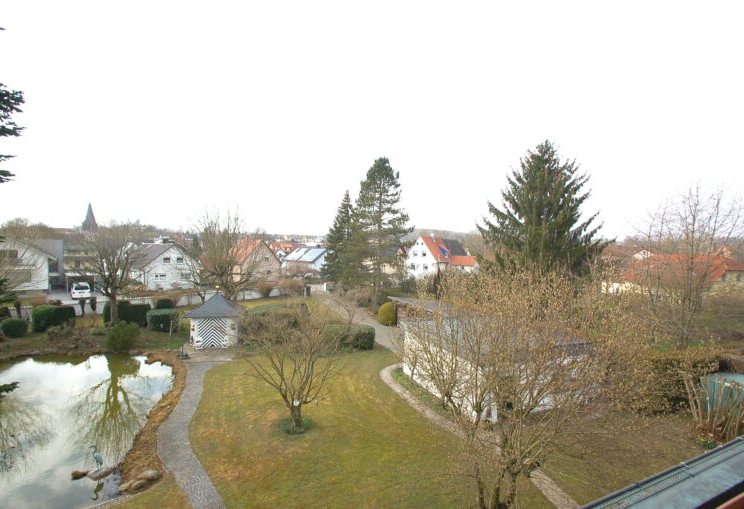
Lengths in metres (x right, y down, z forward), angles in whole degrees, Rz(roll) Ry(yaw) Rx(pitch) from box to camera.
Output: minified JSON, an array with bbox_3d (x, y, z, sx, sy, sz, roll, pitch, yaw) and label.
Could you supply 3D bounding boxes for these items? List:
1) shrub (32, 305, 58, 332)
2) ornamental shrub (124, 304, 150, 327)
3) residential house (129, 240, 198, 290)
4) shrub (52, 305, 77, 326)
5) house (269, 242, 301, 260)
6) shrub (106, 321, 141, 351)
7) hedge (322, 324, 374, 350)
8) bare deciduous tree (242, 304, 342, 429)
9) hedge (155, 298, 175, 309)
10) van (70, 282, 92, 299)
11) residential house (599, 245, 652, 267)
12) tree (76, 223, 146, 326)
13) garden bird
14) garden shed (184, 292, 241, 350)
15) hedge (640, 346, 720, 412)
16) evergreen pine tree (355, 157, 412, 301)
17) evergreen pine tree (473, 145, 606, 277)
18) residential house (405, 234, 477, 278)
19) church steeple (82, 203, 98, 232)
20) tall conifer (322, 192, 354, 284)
[{"bbox_3d":[-26.019,5.146,25.624,1.600,1.650,1.700,-2,3,-45],"label":"shrub"},{"bbox_3d":[-21.604,5.531,29.671,2.100,1.950,1.350,-1,3,-18],"label":"ornamental shrub"},{"bbox_3d":[-35.163,1.624,54.297,9.200,7.600,8.400,2,3,40],"label":"residential house"},{"bbox_3d":[-25.990,5.064,27.122,1.500,1.700,1.500,-2,3,-45],"label":"shrub"},{"bbox_3d":[-26.234,0.404,98.112,11.000,8.200,9.500,-1,3,-12],"label":"house"},{"bbox_3d":[-16.805,5.363,21.600,1.800,1.700,1.700,-1,4,-30],"label":"shrub"},{"bbox_3d":[-1.564,5.748,22.135,3.100,1.200,1.600,0,2,-10],"label":"hedge"},{"bbox_3d":[-3.031,4.399,12.477,3.600,4.600,3.600,1,2,0],"label":"bare deciduous tree"},{"bbox_3d":[-21.309,5.482,33.072,1.900,1.750,1.700,-1,3,-30],"label":"hedge"},{"bbox_3d":[-36.664,4.413,40.411,1.850,1.780,4.700,-2,3,-44],"label":"van"},{"bbox_3d":[67.721,1.753,84.000,9.500,7.800,11.500,1,3,6],"label":"residential house"},{"bbox_3d":[-20.227,1.860,24.800,4.700,8.100,4.700,1,3,0],"label":"tree"},{"bbox_3d":[-9.003,6.589,10.400,0.400,0.820,0.180,-1,4,-37],"label":"garden bird"},{"bbox_3d":[-11.439,4.447,23.490,3.800,3.500,3.800,0,2,-14],"label":"garden shed"},{"bbox_3d":[14.396,6.003,15.100,3.200,2.300,1.500,1,3,0],"label":"hedge"},{"bbox_3d":[1.307,-2.562,36.300,6.400,16.500,6.200,1,3,0],"label":"evergreen pine tree"},{"bbox_3d":[13.997,-1.447,25.958,9.600,15.600,9.600,-1,2,-27],"label":"evergreen pine tree"},{"bbox_3d":[14.895,0.577,69.066,13.000,8.700,9.000,-1,3,-43],"label":"residential house"},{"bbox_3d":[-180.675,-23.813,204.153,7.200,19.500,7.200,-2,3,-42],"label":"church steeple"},{"bbox_3d":[-4.090,-1.930,47.461,6.300,15.300,6.300,0,3,0],"label":"tall conifer"}]

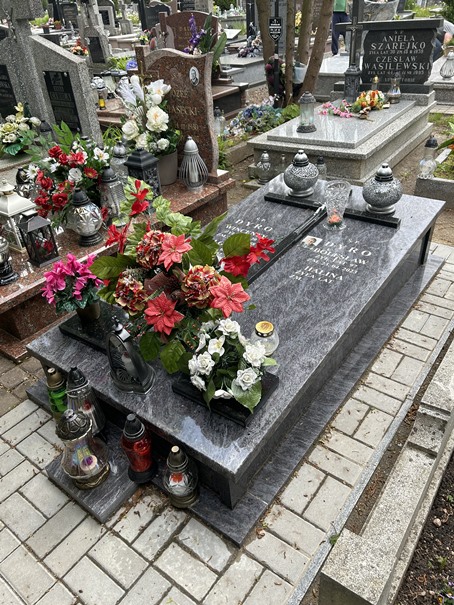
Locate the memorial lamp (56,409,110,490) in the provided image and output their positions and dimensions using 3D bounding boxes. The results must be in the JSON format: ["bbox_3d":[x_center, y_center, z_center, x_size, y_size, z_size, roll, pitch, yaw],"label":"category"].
[{"bbox_3d":[-0.514,0.506,1.599,0.172,0.335,0.172,20,40,32],"label":"memorial lamp"}]

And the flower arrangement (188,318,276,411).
[{"bbox_3d":[0.006,0.210,1.589,0.320,0.240,0.290,20,40,32],"label":"flower arrangement"}]

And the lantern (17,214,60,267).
[{"bbox_3d":[-1.041,-0.360,2.506,0.145,0.275,0.145,20,39,32],"label":"lantern"}]

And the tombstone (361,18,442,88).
[{"bbox_3d":[1.993,-2.844,5.191,0.836,0.703,0.180,18,39,31],"label":"tombstone"}]

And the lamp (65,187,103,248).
[{"bbox_3d":[-0.819,-0.509,2.629,0.200,0.320,0.200,20,40,32],"label":"lamp"}]

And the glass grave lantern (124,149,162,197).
[{"bbox_3d":[-0.540,-0.815,3.032,0.165,0.390,0.165,19,40,33],"label":"glass grave lantern"}]

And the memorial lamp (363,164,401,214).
[{"bbox_3d":[0.902,-0.671,2.640,0.230,0.269,0.230,19,43,33],"label":"memorial lamp"}]

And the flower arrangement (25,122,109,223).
[{"bbox_3d":[-0.995,-0.817,2.912,0.550,0.550,0.480,20,40,32],"label":"flower arrangement"}]

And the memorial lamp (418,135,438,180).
[{"bbox_3d":[1.645,-1.178,3.690,0.135,0.335,0.135,20,39,32],"label":"memorial lamp"}]

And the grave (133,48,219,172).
[{"bbox_3d":[-0.366,-1.471,3.466,0.680,0.840,0.120,20,39,32],"label":"grave"}]

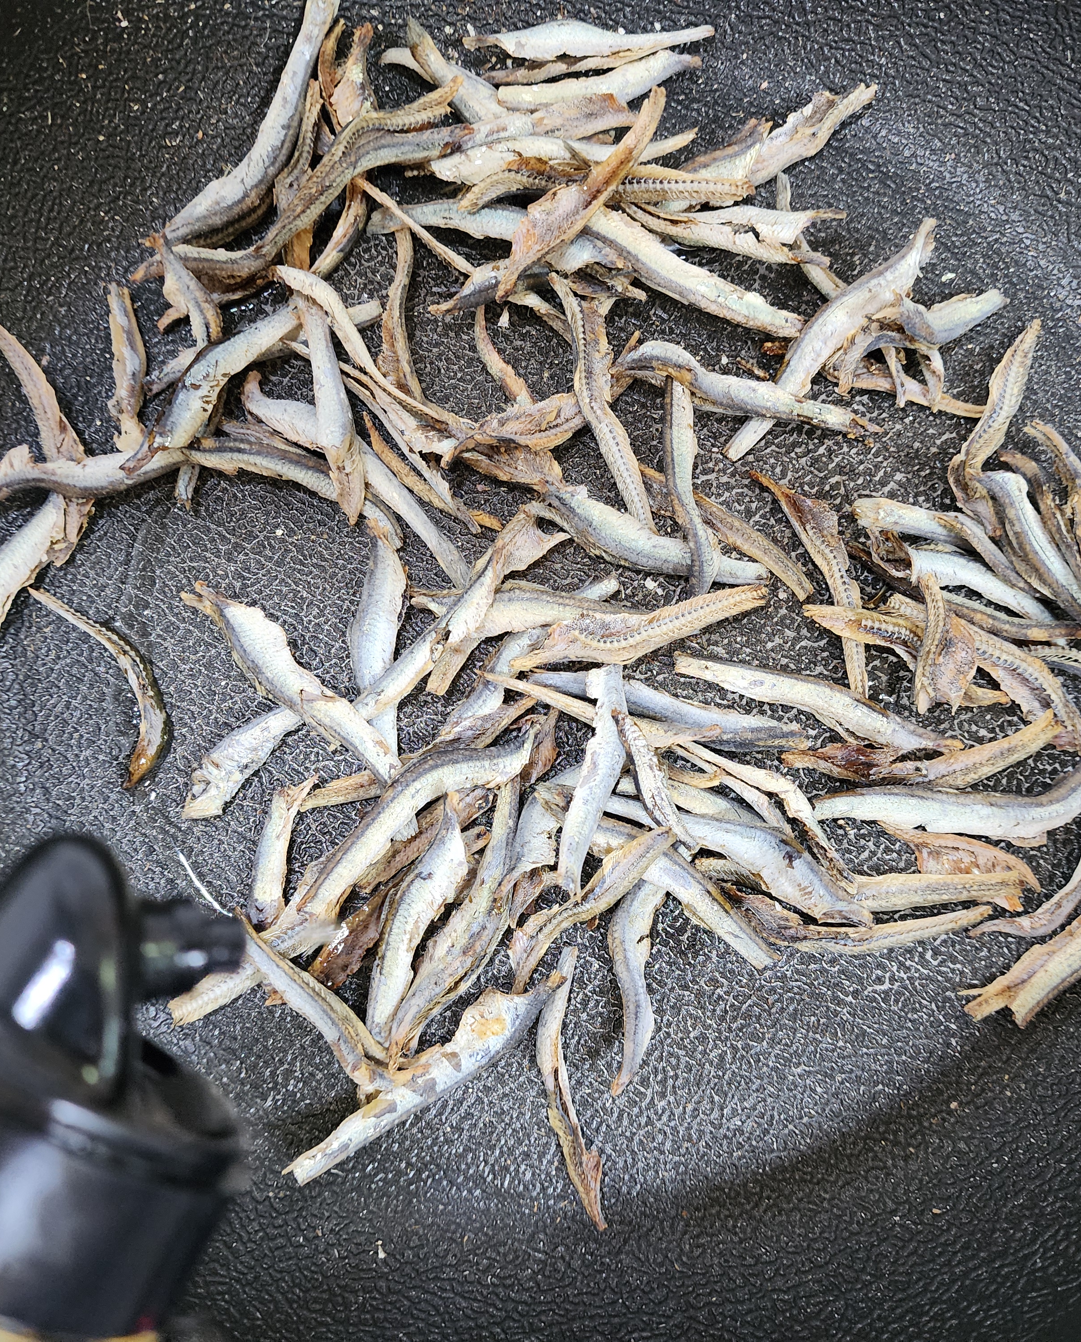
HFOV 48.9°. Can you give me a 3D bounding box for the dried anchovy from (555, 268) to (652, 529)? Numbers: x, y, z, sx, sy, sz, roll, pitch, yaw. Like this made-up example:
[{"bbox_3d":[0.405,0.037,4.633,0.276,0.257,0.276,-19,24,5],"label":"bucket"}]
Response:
[{"bbox_3d":[0.011,-0.048,0.209,0.008,0.007,0.049,-15,82,-3],"label":"dried anchovy"}]

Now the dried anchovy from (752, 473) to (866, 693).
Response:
[{"bbox_3d":[0.051,-0.017,0.210,0.011,0.006,0.044,-23,83,-4],"label":"dried anchovy"}]

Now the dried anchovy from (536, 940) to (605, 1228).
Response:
[{"bbox_3d":[0.004,0.069,0.197,0.009,0.006,0.045,-6,78,-1],"label":"dried anchovy"}]

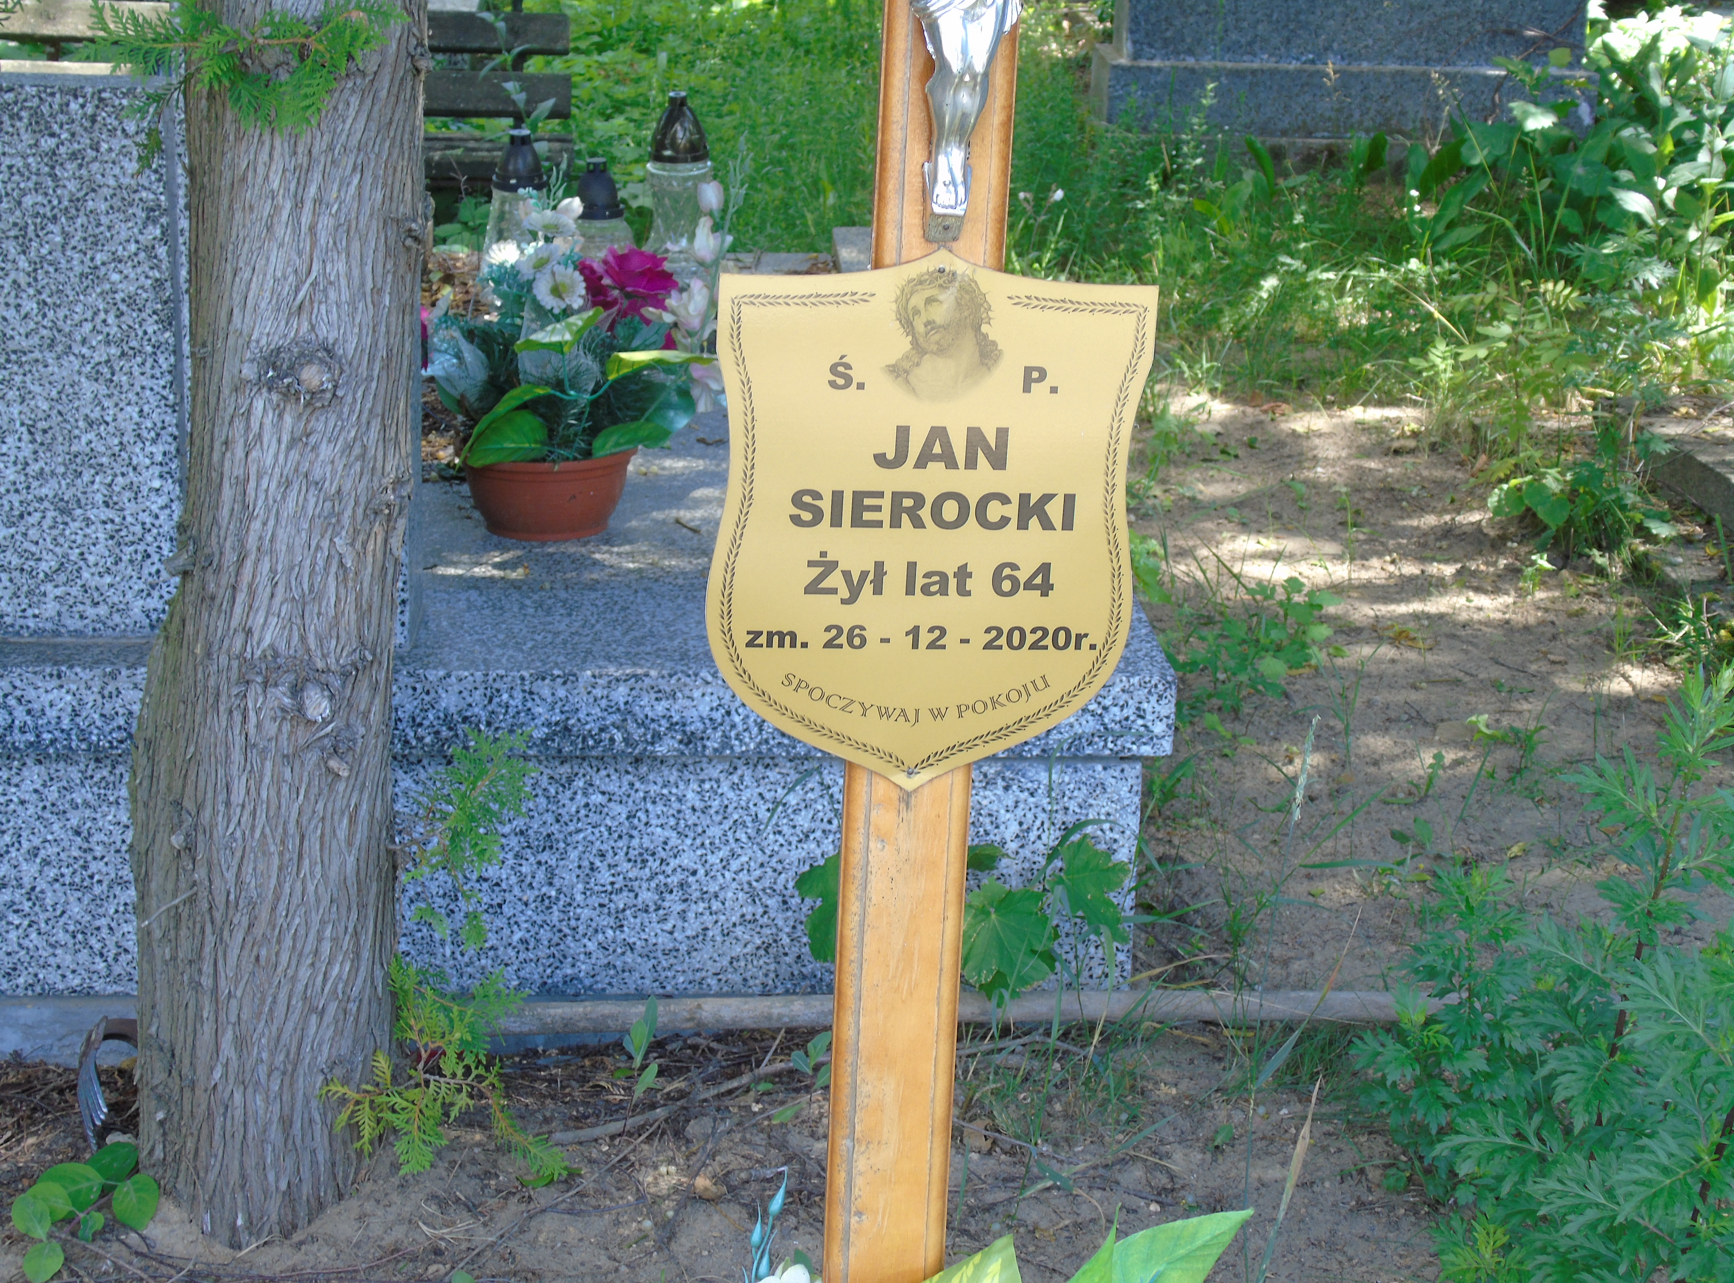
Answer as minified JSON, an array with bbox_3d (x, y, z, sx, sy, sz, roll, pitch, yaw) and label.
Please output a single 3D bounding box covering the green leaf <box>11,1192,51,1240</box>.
[{"bbox_3d":[-0.654,0.449,2.430,0.032,0.032,0.022,-3,19,-16],"label":"green leaf"}]

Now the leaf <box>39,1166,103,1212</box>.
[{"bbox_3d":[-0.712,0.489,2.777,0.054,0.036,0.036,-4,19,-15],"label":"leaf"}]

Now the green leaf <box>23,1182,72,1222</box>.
[{"bbox_3d":[-0.646,0.442,2.450,0.038,0.030,0.024,-3,19,-15],"label":"green leaf"}]

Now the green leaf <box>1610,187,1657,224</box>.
[{"bbox_3d":[1.554,-0.885,6.300,0.095,0.075,0.055,6,19,13],"label":"green leaf"}]

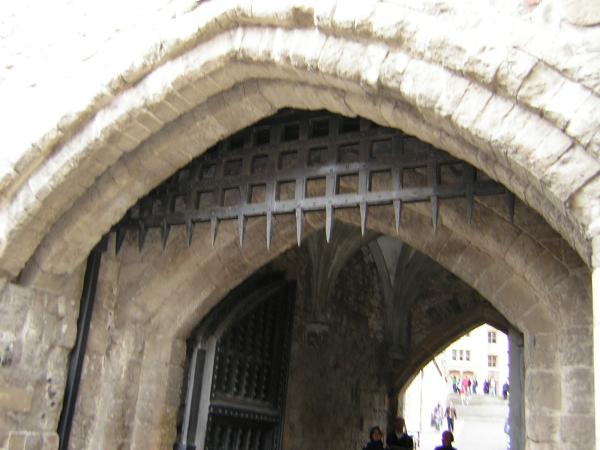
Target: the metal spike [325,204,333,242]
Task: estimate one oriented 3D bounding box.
[{"bbox_3d":[0.272,-0.014,5.949,0.058,0.366,0.068,-4,-17,27],"label":"metal spike"}]

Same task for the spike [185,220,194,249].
[{"bbox_3d":[-1.172,0.090,6.619,0.061,0.319,0.061,-5,-17,26],"label":"spike"}]

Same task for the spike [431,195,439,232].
[{"bbox_3d":[1.179,-0.101,5.470,0.061,0.336,0.061,-5,-17,26],"label":"spike"}]

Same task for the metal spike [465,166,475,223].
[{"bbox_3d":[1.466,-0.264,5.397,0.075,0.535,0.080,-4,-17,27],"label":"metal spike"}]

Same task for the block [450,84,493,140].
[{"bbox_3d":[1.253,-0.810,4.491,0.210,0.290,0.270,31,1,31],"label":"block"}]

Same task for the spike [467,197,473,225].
[{"bbox_3d":[1.456,-0.125,5.360,0.052,0.241,0.060,-4,-17,27],"label":"spike"}]

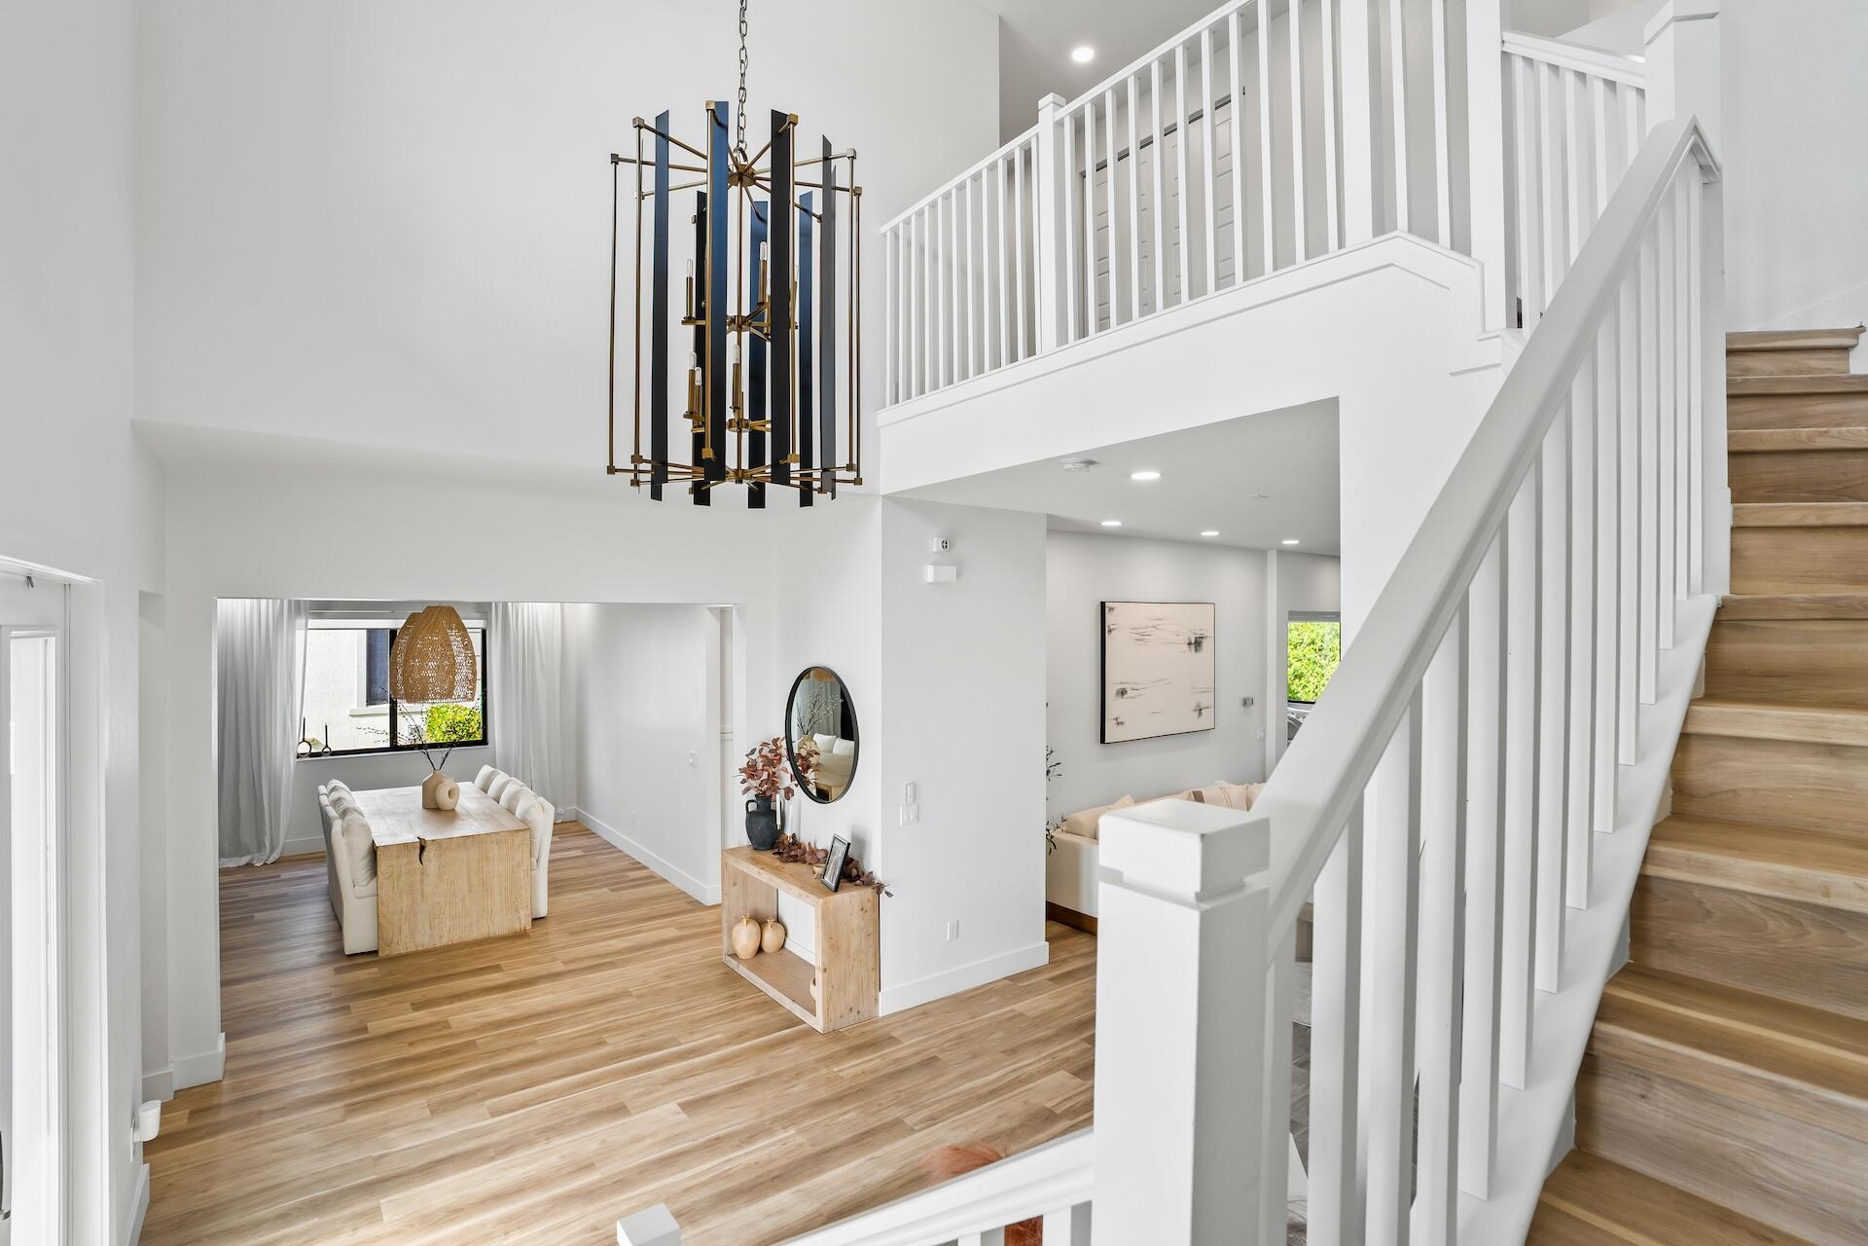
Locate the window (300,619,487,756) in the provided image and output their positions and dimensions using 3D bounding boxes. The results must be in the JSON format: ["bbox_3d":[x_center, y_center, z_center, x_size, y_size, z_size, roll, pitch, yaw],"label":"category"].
[{"bbox_3d":[-5.727,0.665,8.817,1.780,1.420,0.100,0,0,-33],"label":"window"}]

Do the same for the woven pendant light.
[{"bbox_3d":[-4.006,0.258,6.720,0.620,0.785,0.620,0,0,-37],"label":"woven pendant light"}]

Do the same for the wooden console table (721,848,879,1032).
[{"bbox_3d":[-0.887,1.960,5.335,0.370,0.760,1.310,0,0,-38],"label":"wooden console table"}]

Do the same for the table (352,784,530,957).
[{"bbox_3d":[-4.200,1.955,7.050,0.970,0.770,2.400,0,0,-36],"label":"table"}]

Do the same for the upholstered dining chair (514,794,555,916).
[{"bbox_3d":[-3.444,1.875,6.674,0.620,0.930,0.560,0,0,-37],"label":"upholstered dining chair"}]

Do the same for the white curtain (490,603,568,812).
[{"bbox_3d":[-4.589,1.020,9.383,0.800,2.620,0.170,0,0,-33],"label":"white curtain"}]

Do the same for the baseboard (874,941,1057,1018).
[{"bbox_3d":[0.235,2.265,5.324,1.360,0.150,0.018,0,0,-35],"label":"baseboard"}]

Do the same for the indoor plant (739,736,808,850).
[{"bbox_3d":[-1.103,1.169,5.730,0.420,0.790,0.460,0,0,0],"label":"indoor plant"}]

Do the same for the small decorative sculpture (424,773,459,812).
[{"bbox_3d":[-4.172,1.427,7.040,0.300,0.330,0.200,0,0,-38],"label":"small decorative sculpture"}]

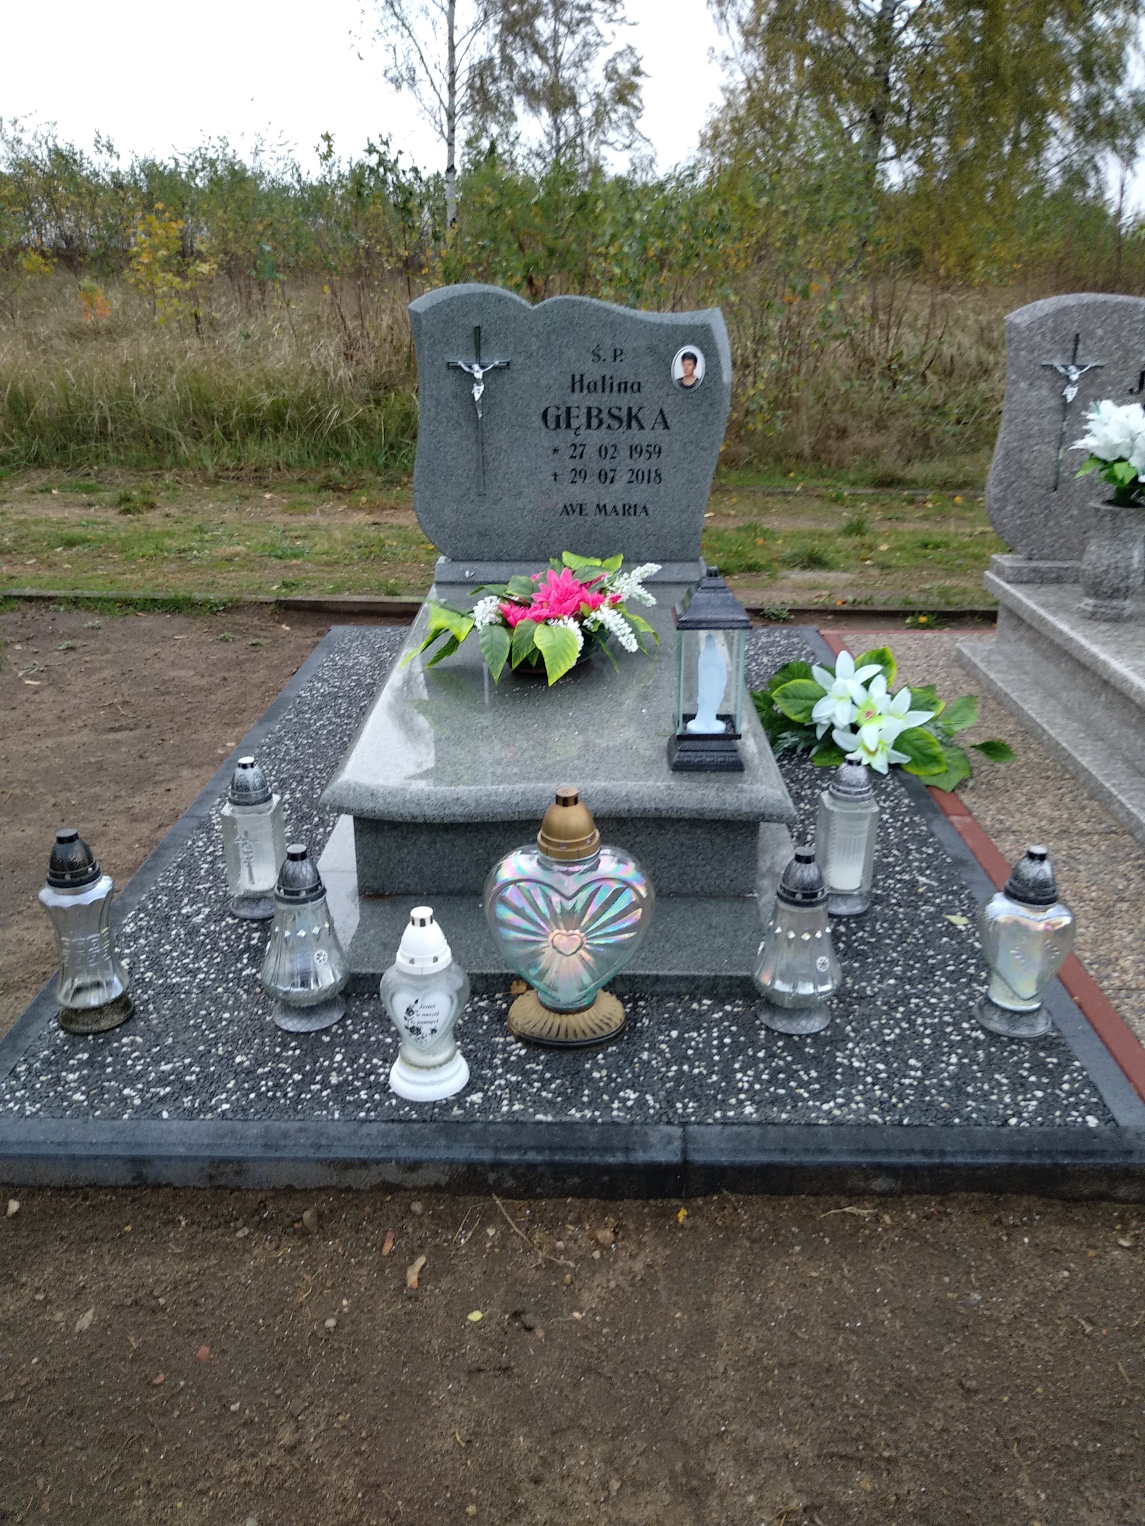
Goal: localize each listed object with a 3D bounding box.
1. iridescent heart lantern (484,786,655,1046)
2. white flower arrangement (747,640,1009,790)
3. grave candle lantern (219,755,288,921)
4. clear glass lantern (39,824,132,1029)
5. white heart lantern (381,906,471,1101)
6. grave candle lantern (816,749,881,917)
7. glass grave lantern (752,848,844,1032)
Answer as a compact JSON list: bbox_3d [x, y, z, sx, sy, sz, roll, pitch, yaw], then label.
[{"bbox_3d":[-0.006,0.218,1.707,0.252,0.376,0.158,0,22,0],"label":"iridescent heart lantern"},{"bbox_3d":[0.734,-0.116,2.752,0.570,0.225,0.430,0,22,0],"label":"white flower arrangement"},{"bbox_3d":[-0.571,0.131,2.045,0.100,0.288,0.094,-1,22,-3],"label":"grave candle lantern"},{"bbox_3d":[-0.736,0.246,1.729,0.113,0.308,0.112,0,22,0],"label":"clear glass lantern"},{"bbox_3d":[-0.203,0.324,1.589,0.122,0.266,0.114,-1,22,-4],"label":"white heart lantern"},{"bbox_3d":[0.496,0.126,2.058,0.096,0.288,0.092,0,22,0],"label":"grave candle lantern"},{"bbox_3d":[0.343,0.260,1.735,0.132,0.278,0.130,0,22,0],"label":"glass grave lantern"}]

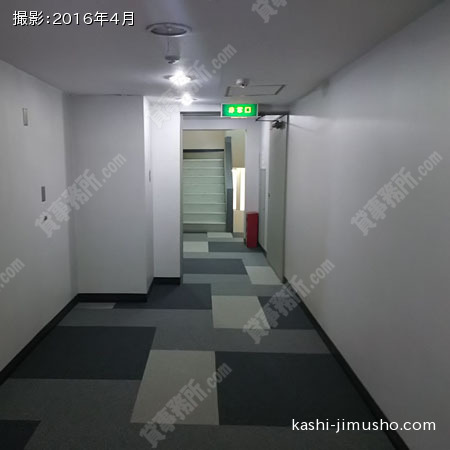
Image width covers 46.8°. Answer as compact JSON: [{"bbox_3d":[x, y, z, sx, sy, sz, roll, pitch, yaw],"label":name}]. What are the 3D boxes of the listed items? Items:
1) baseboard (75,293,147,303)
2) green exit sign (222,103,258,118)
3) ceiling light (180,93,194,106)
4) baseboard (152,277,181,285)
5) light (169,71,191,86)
[{"bbox_3d":[-1.164,0.754,5.397,0.720,0.088,0.020,0,7,-3],"label":"baseboard"},{"bbox_3d":[0.169,-1.288,5.863,0.407,0.150,0.100,0,7,-3],"label":"green exit sign"},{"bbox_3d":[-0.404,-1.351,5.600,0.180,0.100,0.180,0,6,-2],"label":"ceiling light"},{"bbox_3d":[-0.688,0.666,6.204,0.320,0.088,0.020,0,7,-3],"label":"baseboard"},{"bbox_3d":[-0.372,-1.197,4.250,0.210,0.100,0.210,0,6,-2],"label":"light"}]

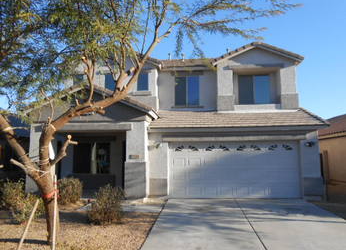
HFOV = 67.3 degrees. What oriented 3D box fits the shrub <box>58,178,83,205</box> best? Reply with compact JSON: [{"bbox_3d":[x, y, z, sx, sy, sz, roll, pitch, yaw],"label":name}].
[{"bbox_3d":[-3.632,2.331,9.171,0.840,0.900,0.820,-1,-6,4],"label":"shrub"}]

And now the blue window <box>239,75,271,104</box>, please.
[{"bbox_3d":[3.872,-1.652,12.423,1.462,1.459,0.100,-1,-6,4],"label":"blue window"}]

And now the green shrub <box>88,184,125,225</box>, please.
[{"bbox_3d":[-1.805,2.147,7.059,0.940,1.020,0.920,-1,-6,4],"label":"green shrub"}]

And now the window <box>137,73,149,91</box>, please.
[{"bbox_3d":[-1.404,-1.990,12.170,0.568,0.862,0.100,-1,-6,4],"label":"window"}]

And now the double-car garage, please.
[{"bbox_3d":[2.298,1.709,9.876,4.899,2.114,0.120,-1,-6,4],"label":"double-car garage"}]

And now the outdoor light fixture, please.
[{"bbox_3d":[4.983,0.718,9.475,0.280,0.210,0.240,-1,-6,4],"label":"outdoor light fixture"}]

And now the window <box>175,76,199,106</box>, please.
[{"bbox_3d":[0.690,-1.643,12.724,1.206,1.515,0.100,-1,-6,4],"label":"window"}]

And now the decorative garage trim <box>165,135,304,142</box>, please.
[{"bbox_3d":[2.246,0.524,9.783,5.315,0.165,0.120,-1,-6,4],"label":"decorative garage trim"}]

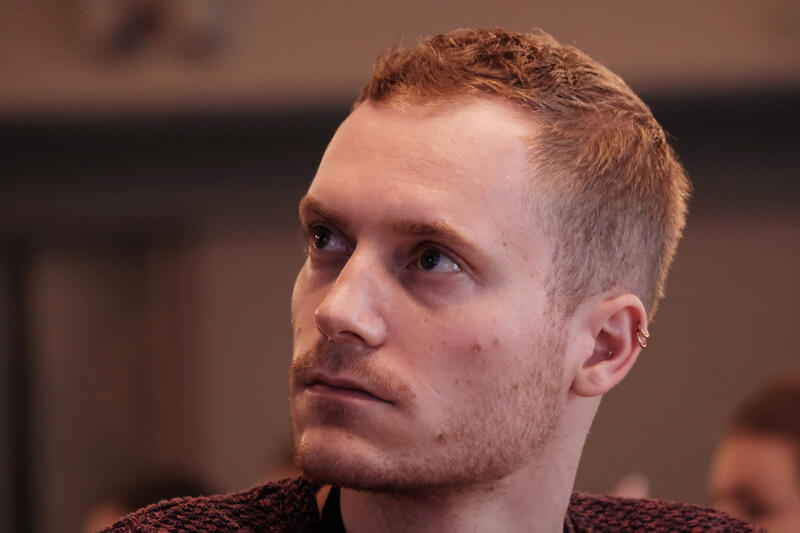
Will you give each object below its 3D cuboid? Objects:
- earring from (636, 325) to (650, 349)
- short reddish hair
[{"bbox_3d":[0.123,0.035,3.860,0.008,0.012,0.008,13,-4,-38],"label":"earring"},{"bbox_3d":[0.058,-0.042,3.894,0.163,0.165,0.190,8,-4,39],"label":"short reddish hair"}]

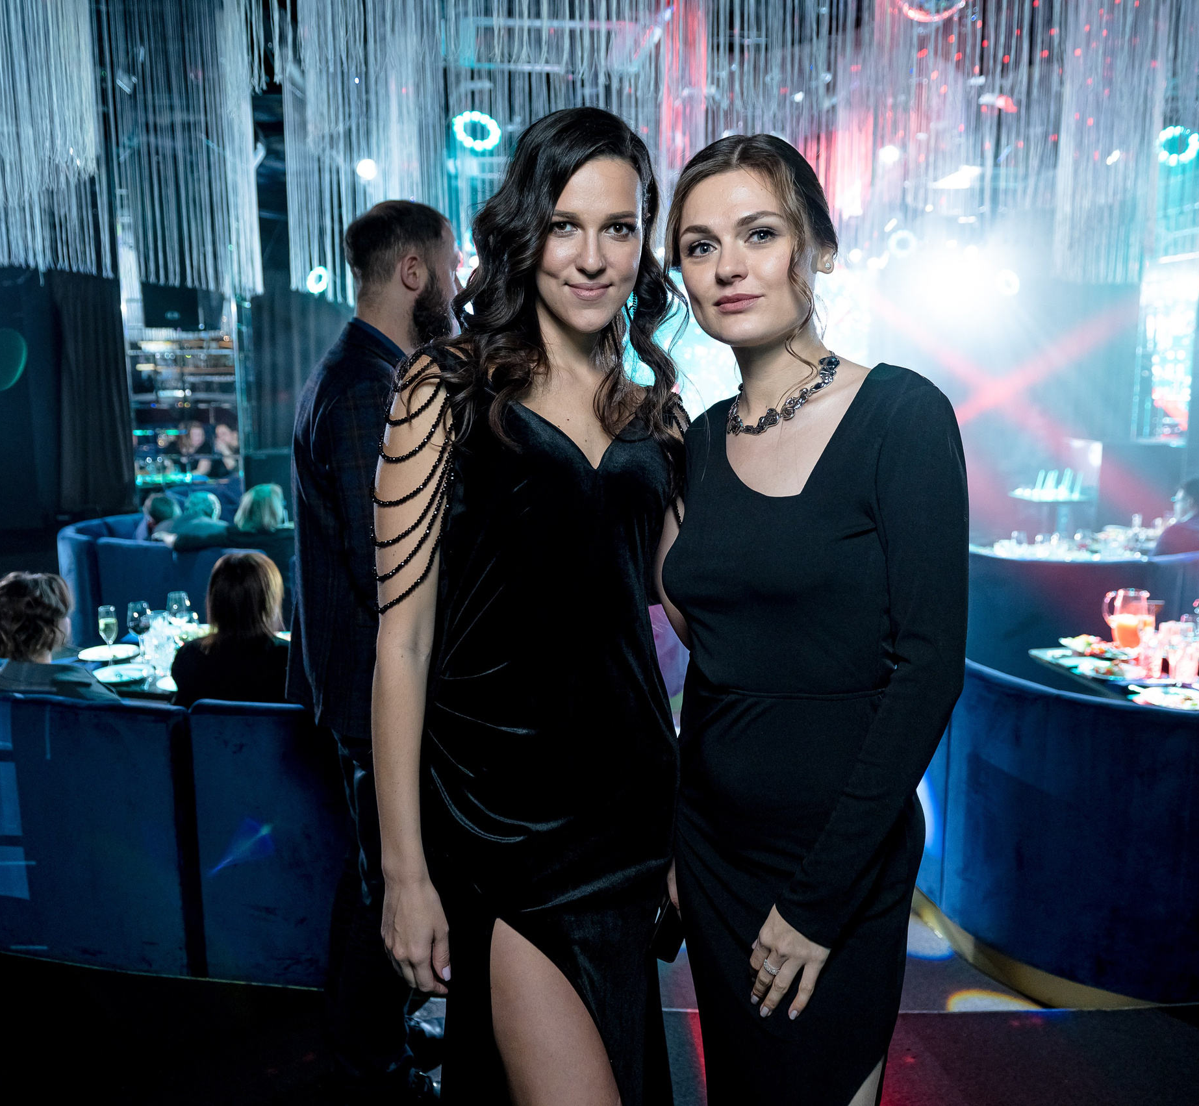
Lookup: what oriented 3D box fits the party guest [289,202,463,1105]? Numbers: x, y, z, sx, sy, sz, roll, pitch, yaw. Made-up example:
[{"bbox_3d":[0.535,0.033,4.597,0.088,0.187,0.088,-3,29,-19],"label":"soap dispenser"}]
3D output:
[{"bbox_3d":[-0.398,0.216,2.241,0.420,1.800,0.520,-4,10,-23],"label":"party guest"}]

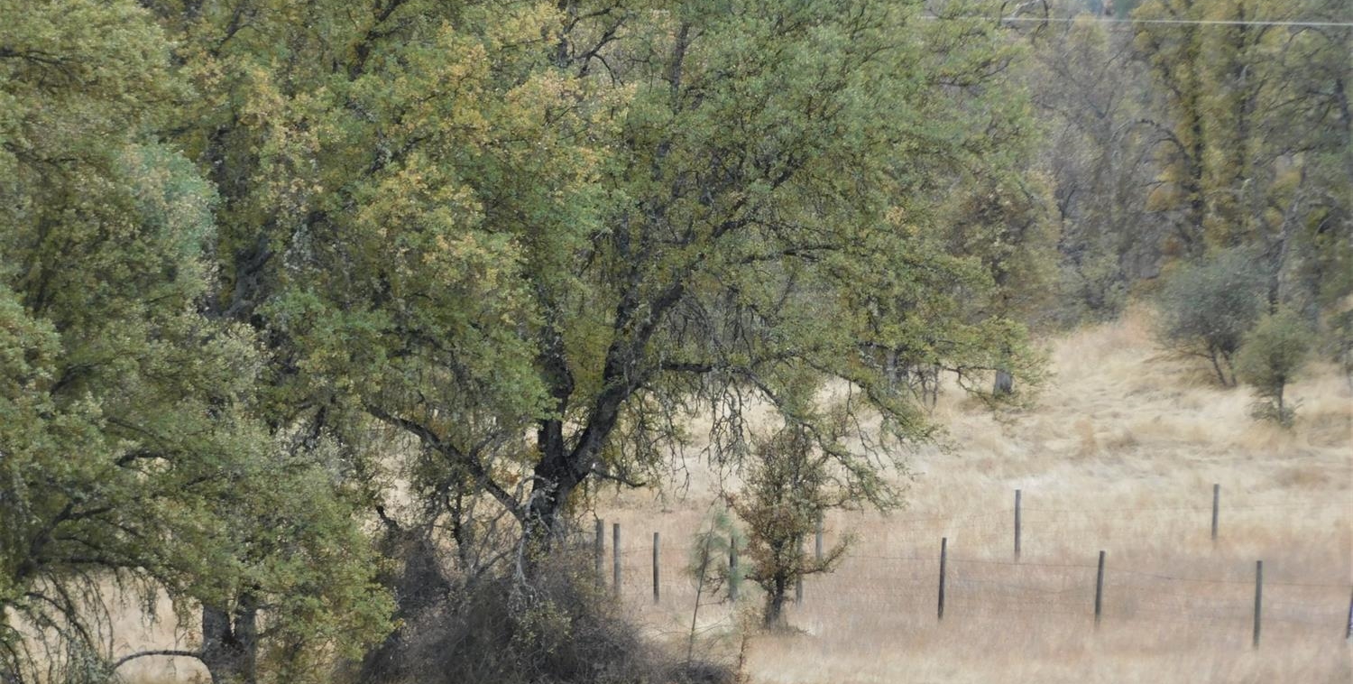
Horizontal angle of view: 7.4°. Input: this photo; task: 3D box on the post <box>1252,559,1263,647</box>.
[{"bbox_3d":[9.516,4.294,170.000,0.092,1.450,0.092,2,1,0],"label":"post"}]

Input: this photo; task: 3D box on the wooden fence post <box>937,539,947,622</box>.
[{"bbox_3d":[4.584,4.078,179.000,0.082,1.440,0.082,3,1,0],"label":"wooden fence post"}]

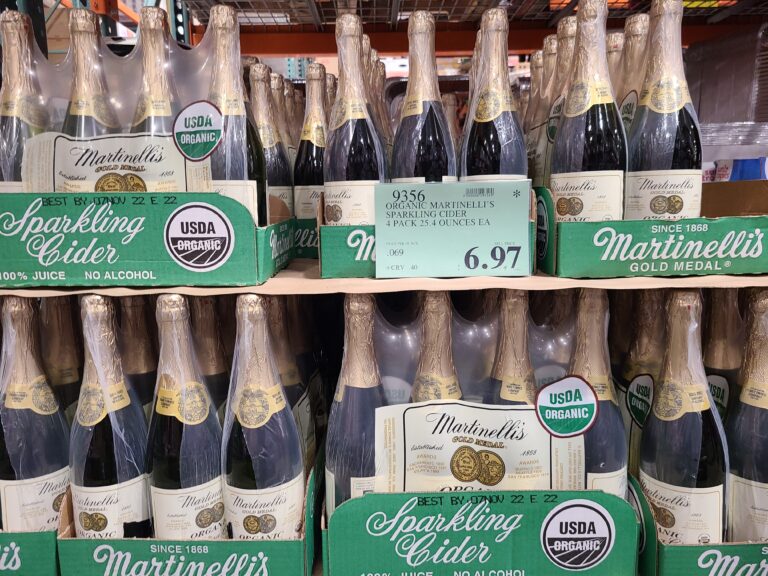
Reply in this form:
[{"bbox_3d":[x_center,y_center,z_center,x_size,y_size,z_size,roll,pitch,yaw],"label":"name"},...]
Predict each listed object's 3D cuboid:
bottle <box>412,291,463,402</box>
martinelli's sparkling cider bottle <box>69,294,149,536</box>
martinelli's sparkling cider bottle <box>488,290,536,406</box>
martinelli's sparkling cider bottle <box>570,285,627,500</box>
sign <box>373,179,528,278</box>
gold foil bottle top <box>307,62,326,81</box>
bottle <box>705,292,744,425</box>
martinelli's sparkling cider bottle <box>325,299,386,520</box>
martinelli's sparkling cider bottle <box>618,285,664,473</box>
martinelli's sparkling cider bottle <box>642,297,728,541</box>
[{"bbox_3d":[0.061,0.152,0.650,0.083,0.310,0.083,1,8,17],"label":"bottle"},{"bbox_3d":[-0.305,0.162,0.633,0.083,0.310,0.083,-2,8,-3],"label":"martinelli's sparkling cider bottle"},{"bbox_3d":[0.145,0.151,0.647,0.083,0.310,0.083,-8,10,-42],"label":"martinelli's sparkling cider bottle"},{"bbox_3d":[0.230,0.149,0.644,0.083,0.310,0.083,3,9,30],"label":"martinelli's sparkling cider bottle"},{"bbox_3d":[0.081,-0.068,0.675,0.181,0.111,0.004,-1,8,5],"label":"sign"},{"bbox_3d":[-0.107,-0.343,0.916,0.031,0.030,0.031,-2,8,-6],"label":"gold foil bottle top"},{"bbox_3d":[0.406,0.139,0.693,0.083,0.310,0.083,3,9,31],"label":"bottle"},{"bbox_3d":[-0.024,0.153,0.653,0.083,0.310,0.083,-1,8,0],"label":"martinelli's sparkling cider bottle"},{"bbox_3d":[0.314,0.141,0.693,0.083,0.310,0.083,2,8,25],"label":"martinelli's sparkling cider bottle"},{"bbox_3d":[0.316,0.153,0.608,0.083,0.310,0.083,-5,9,-28],"label":"martinelli's sparkling cider bottle"}]

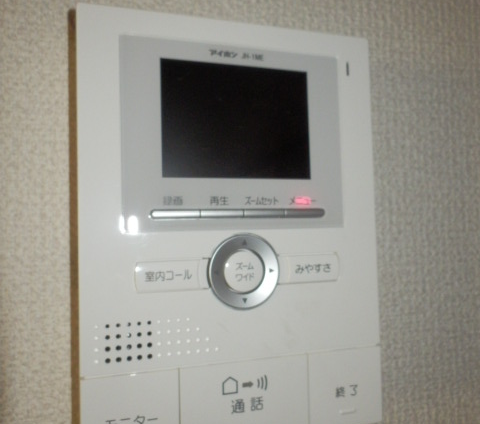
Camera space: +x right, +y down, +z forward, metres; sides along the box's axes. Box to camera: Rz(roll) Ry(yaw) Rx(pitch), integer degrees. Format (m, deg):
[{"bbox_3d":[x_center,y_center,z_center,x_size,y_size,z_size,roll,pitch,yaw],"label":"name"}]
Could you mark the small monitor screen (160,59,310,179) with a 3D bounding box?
[{"bbox_3d":[0.000,-0.040,0.198,0.069,0.051,0.005,-1,-2,-17],"label":"small monitor screen"}]

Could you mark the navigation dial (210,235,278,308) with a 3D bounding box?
[{"bbox_3d":[0.002,0.026,0.194,0.031,0.031,0.004,-1,-2,-17],"label":"navigation dial"}]

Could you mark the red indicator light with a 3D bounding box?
[{"bbox_3d":[0.030,-0.005,0.205,0.008,0.004,0.003,-1,-2,-17],"label":"red indicator light"}]

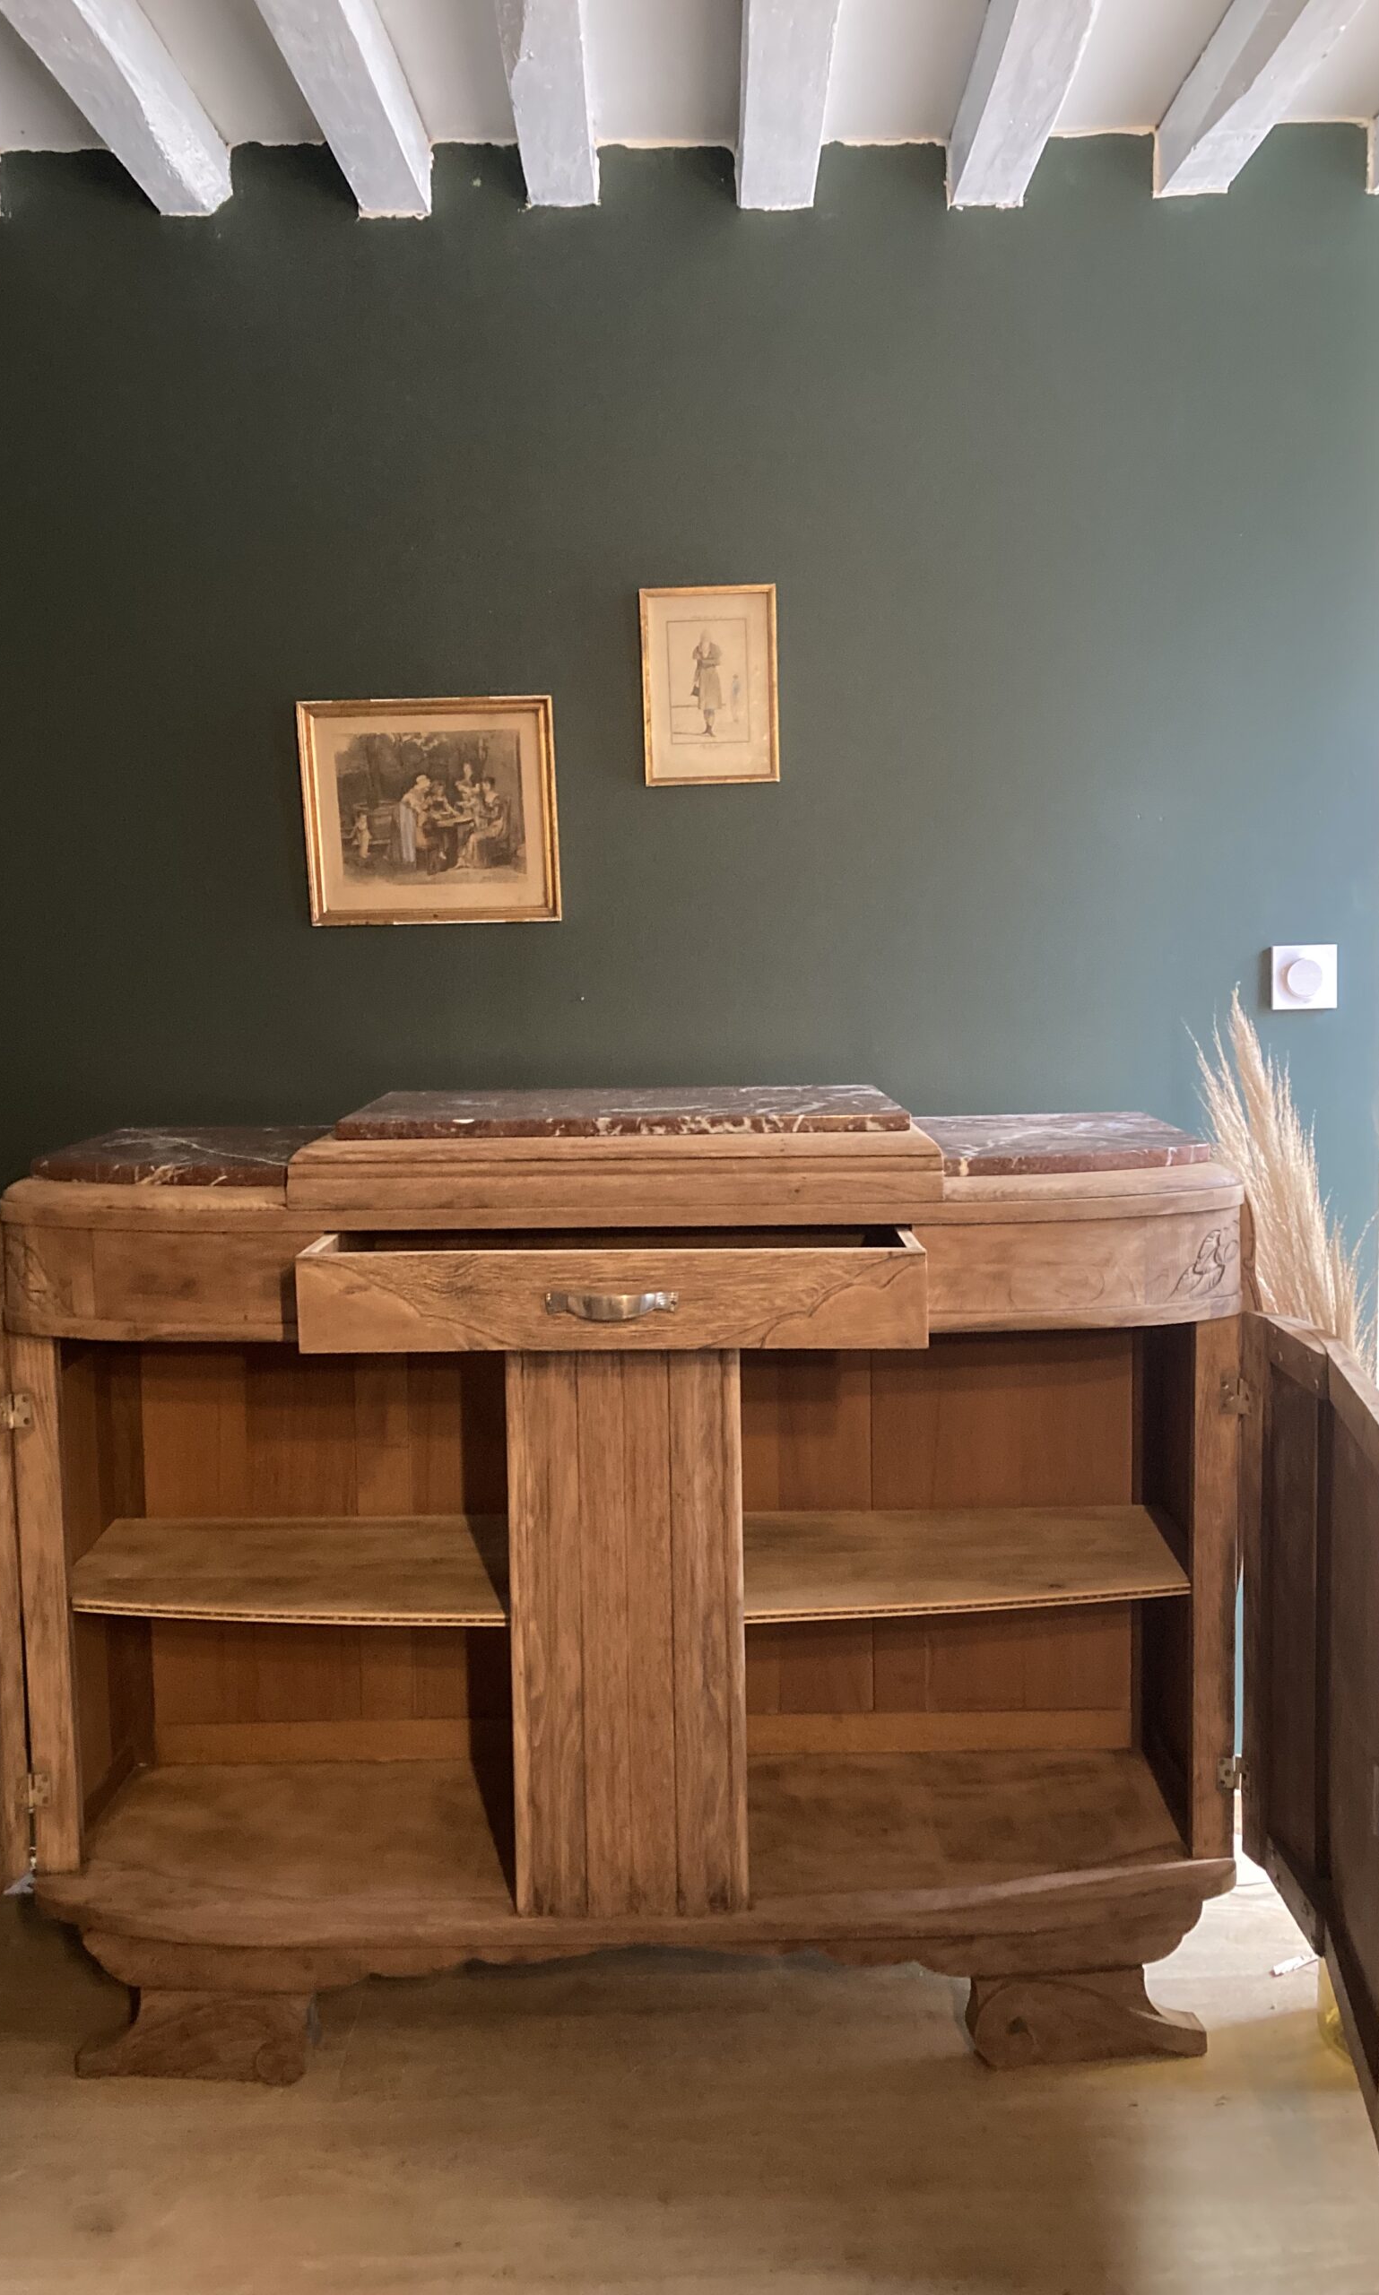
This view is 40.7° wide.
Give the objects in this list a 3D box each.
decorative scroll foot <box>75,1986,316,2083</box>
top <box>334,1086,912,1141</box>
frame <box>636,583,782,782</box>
[{"bbox_3d":[-0.567,1.001,2.131,0.264,0.108,0.071,0,6,5],"label":"decorative scroll foot"},{"bbox_3d":[-0.073,-0.043,2.166,0.614,0.019,0.416,-1,6,1],"label":"top"},{"bbox_3d":[0.028,-0.580,2.337,0.170,0.244,0.018,-1,6,1],"label":"frame"}]

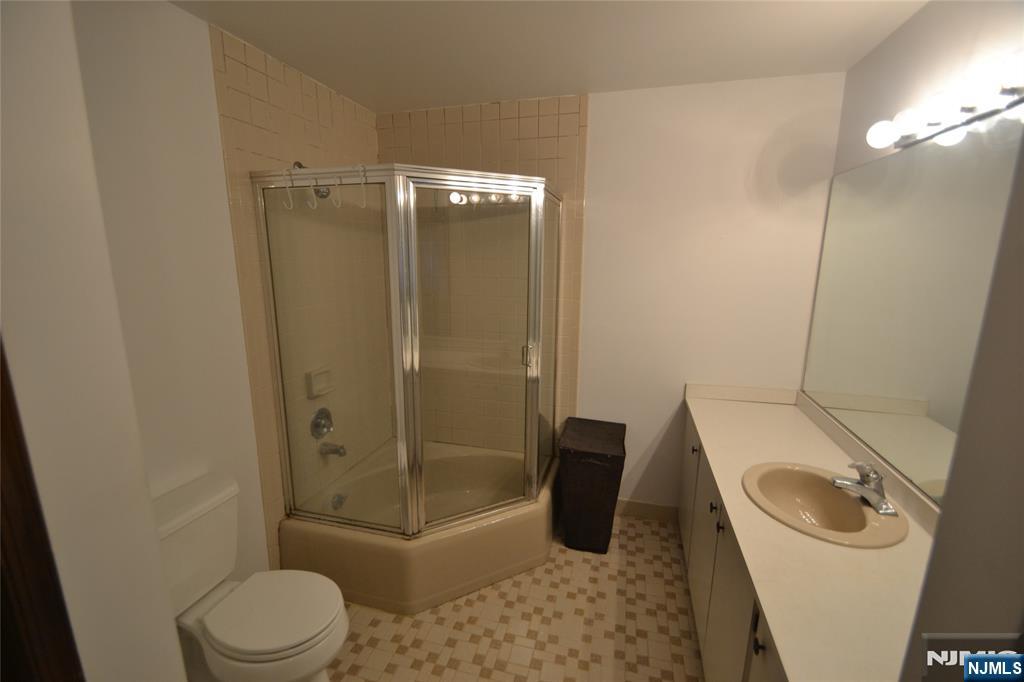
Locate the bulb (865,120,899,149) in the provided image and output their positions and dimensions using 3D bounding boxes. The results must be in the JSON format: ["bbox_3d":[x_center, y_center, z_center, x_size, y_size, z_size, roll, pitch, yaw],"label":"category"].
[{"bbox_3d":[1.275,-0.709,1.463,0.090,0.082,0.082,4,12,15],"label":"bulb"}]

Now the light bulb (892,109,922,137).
[{"bbox_3d":[1.236,-0.679,1.327,0.090,0.082,0.082,4,12,15],"label":"light bulb"}]

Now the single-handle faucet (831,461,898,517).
[{"bbox_3d":[1.113,0.445,1.358,0.160,0.145,0.150,4,12,15],"label":"single-handle faucet"}]

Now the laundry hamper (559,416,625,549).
[{"bbox_3d":[0.437,0.796,2.329,0.325,0.620,0.330,4,12,15],"label":"laundry hamper"}]

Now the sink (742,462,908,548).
[{"bbox_3d":[0.999,0.594,1.409,0.434,0.180,0.500,4,12,15],"label":"sink"}]

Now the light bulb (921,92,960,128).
[{"bbox_3d":[1.197,-0.648,1.191,0.090,0.082,0.082,4,12,15],"label":"light bulb"}]

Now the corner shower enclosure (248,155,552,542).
[{"bbox_3d":[-0.398,0.032,2.212,1.150,1.600,0.970,4,12,15],"label":"corner shower enclosure"}]

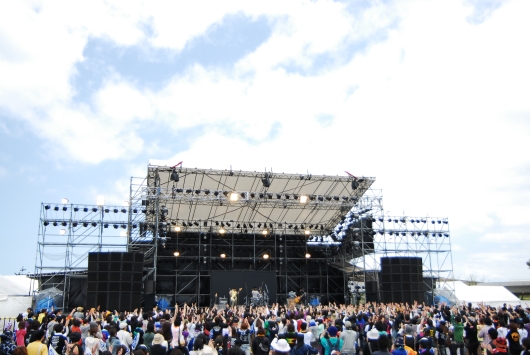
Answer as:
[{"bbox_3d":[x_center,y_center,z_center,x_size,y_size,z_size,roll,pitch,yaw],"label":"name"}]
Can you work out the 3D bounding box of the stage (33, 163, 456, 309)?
[{"bbox_3d":[-1.000,5.940,38.480,29.780,10.500,11.250,3,-13,-13],"label":"stage"}]

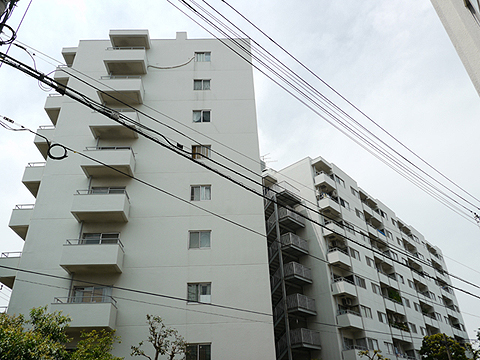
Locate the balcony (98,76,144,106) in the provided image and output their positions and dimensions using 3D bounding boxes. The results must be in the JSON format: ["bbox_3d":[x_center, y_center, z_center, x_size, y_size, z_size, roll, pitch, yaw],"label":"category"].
[{"bbox_3d":[-7.443,-5.622,24.549,2.572,1.270,1.220,-2,-32,-2],"label":"balcony"}]

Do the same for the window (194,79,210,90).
[{"bbox_3d":[-2.460,-6.253,25.745,1.118,0.990,0.120,-2,-32,-2],"label":"window"}]

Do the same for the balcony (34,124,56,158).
[{"bbox_3d":[-11.747,-2.069,24.598,1.052,1.270,2.700,-2,-32,-2],"label":"balcony"}]

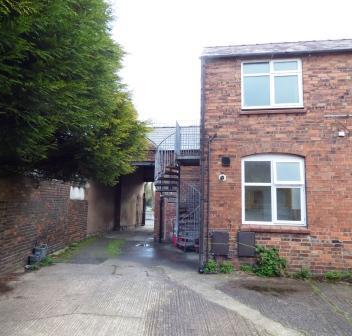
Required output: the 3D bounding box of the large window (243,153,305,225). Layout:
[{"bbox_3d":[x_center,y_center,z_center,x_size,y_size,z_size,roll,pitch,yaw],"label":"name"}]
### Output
[{"bbox_3d":[2.326,0.514,6.208,1.447,1.672,0.100,0,-7,8],"label":"large window"}]

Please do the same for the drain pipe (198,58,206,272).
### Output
[{"bbox_3d":[0.665,-0.215,6.377,0.100,5.333,0.110,0,-7,8],"label":"drain pipe"}]

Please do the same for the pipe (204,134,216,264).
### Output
[{"bbox_3d":[0.868,0.738,6.240,0.215,3.163,0.070,0,-7,8],"label":"pipe"}]

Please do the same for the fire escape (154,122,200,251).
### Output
[{"bbox_3d":[0.169,0.725,9.805,1.700,4.350,1.700,0,-7,8],"label":"fire escape"}]

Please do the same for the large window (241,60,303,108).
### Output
[{"bbox_3d":[2.410,-2.075,6.521,1.470,1.269,0.100,0,-7,8],"label":"large window"}]

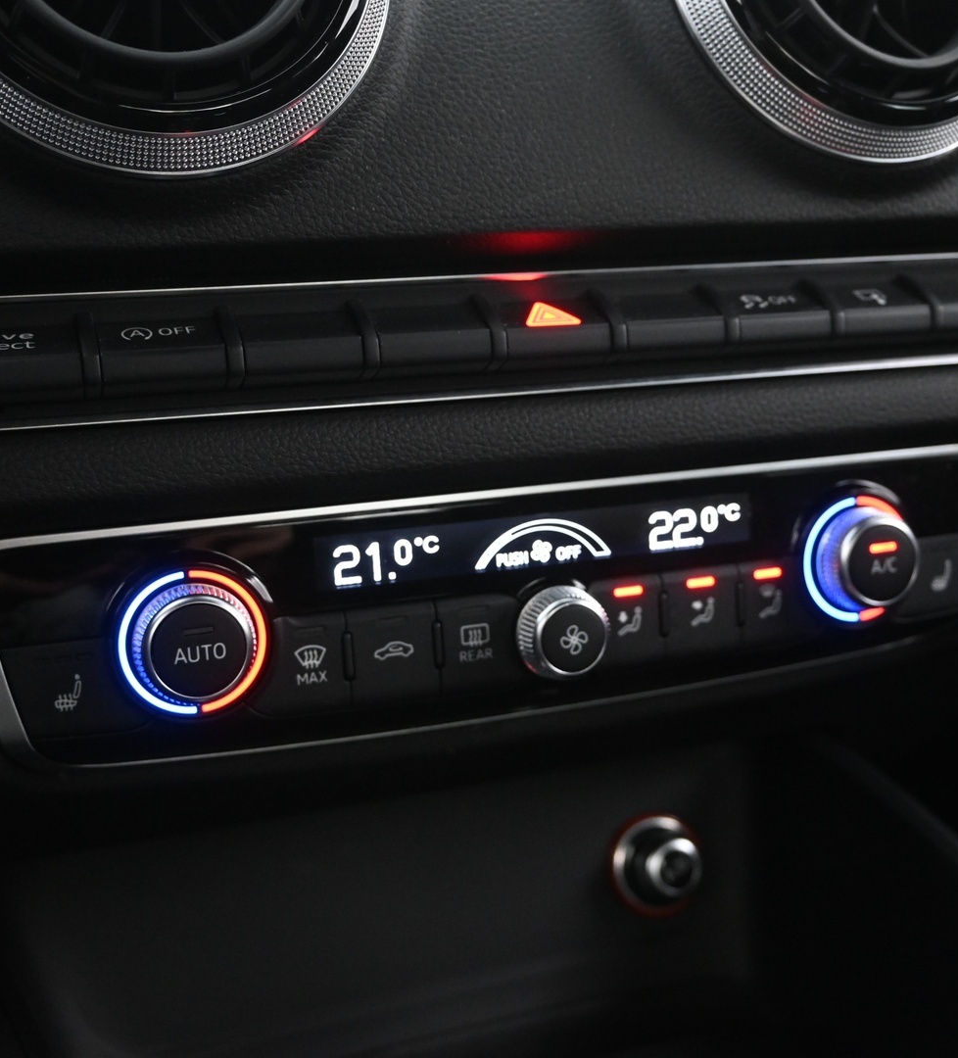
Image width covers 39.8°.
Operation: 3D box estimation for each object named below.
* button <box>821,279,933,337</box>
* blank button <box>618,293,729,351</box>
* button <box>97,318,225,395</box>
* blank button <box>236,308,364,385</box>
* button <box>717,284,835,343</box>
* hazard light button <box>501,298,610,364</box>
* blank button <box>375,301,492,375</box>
[{"bbox_3d":[0.090,-0.049,0.299,0.022,0.013,0.009,-6,1,-18],"label":"button"},{"bbox_3d":[0.040,-0.043,0.283,0.023,0.013,0.009,-6,1,-18],"label":"blank button"},{"bbox_3d":[-0.060,-0.033,0.251,0.023,0.013,0.009,-6,1,-18],"label":"button"},{"bbox_3d":[-0.035,-0.036,0.259,0.023,0.013,0.009,-6,1,-18],"label":"blank button"},{"bbox_3d":[0.065,-0.046,0.291,0.022,0.013,0.009,-6,1,-18],"label":"button"},{"bbox_3d":[0.015,-0.041,0.275,0.023,0.013,0.009,-6,1,-18],"label":"hazard light button"},{"bbox_3d":[-0.010,-0.038,0.267,0.023,0.013,0.009,-6,1,-18],"label":"blank button"}]

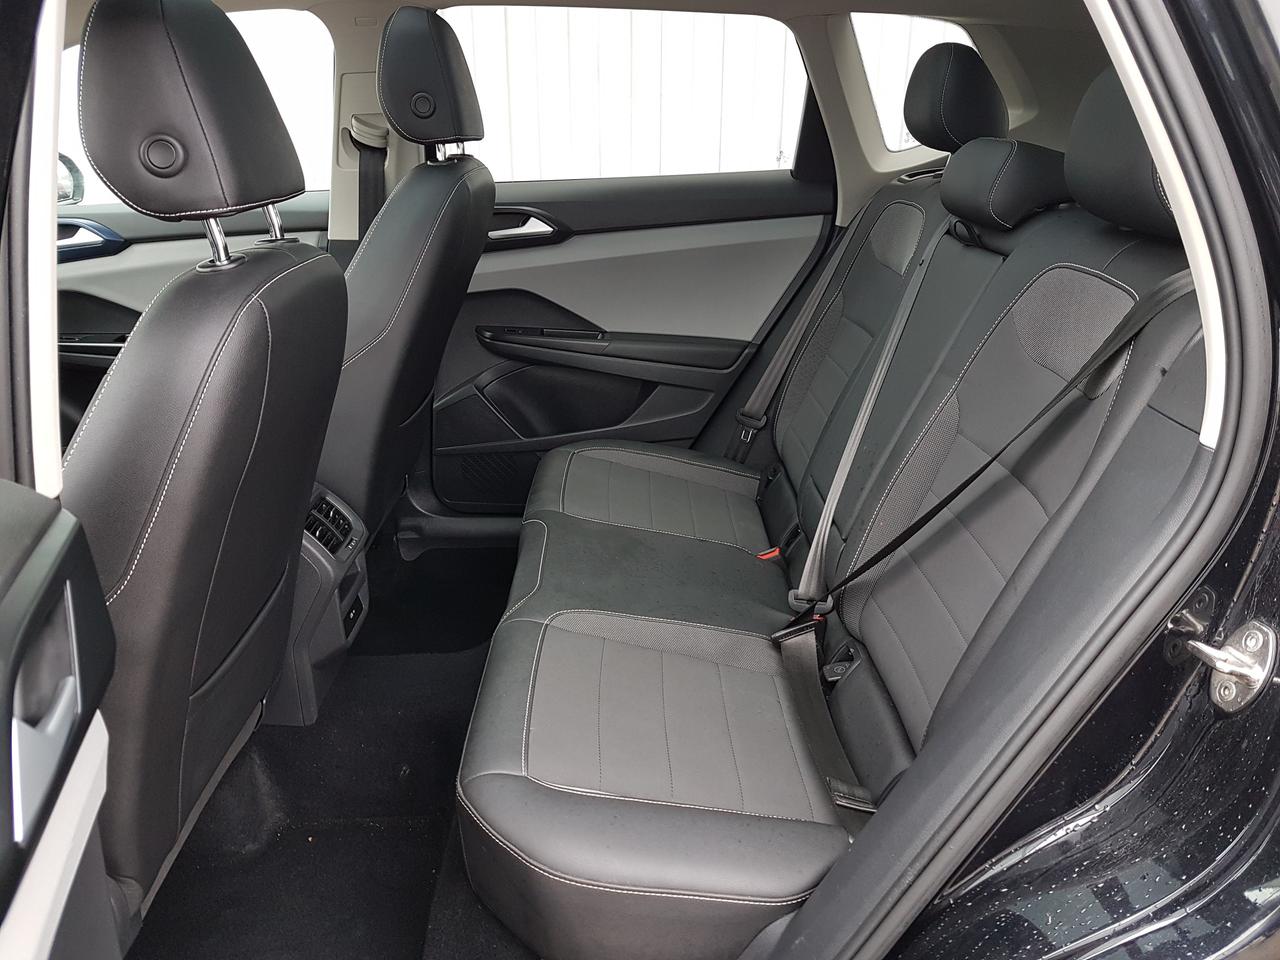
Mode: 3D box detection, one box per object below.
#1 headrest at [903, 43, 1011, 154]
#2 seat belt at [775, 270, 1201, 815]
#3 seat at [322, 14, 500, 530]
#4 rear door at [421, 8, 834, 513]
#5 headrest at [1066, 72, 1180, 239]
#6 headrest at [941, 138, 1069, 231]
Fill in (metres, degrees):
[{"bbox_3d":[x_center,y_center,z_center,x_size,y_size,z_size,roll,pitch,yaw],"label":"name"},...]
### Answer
[{"bbox_3d":[0.551,-0.661,1.672,0.135,0.185,0.250,7,22,-4],"label":"headrest"},{"bbox_3d":[0.363,0.035,1.113,0.340,0.640,0.420,0,22,-1],"label":"seat belt"},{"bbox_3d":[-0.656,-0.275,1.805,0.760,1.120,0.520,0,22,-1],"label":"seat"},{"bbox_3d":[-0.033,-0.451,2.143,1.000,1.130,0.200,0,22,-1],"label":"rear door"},{"bbox_3d":[0.560,-0.351,1.016,0.135,0.190,0.260,7,22,-4],"label":"headrest"},{"bbox_3d":[0.522,-0.430,1.375,0.130,0.125,0.250,7,22,-4],"label":"headrest"}]

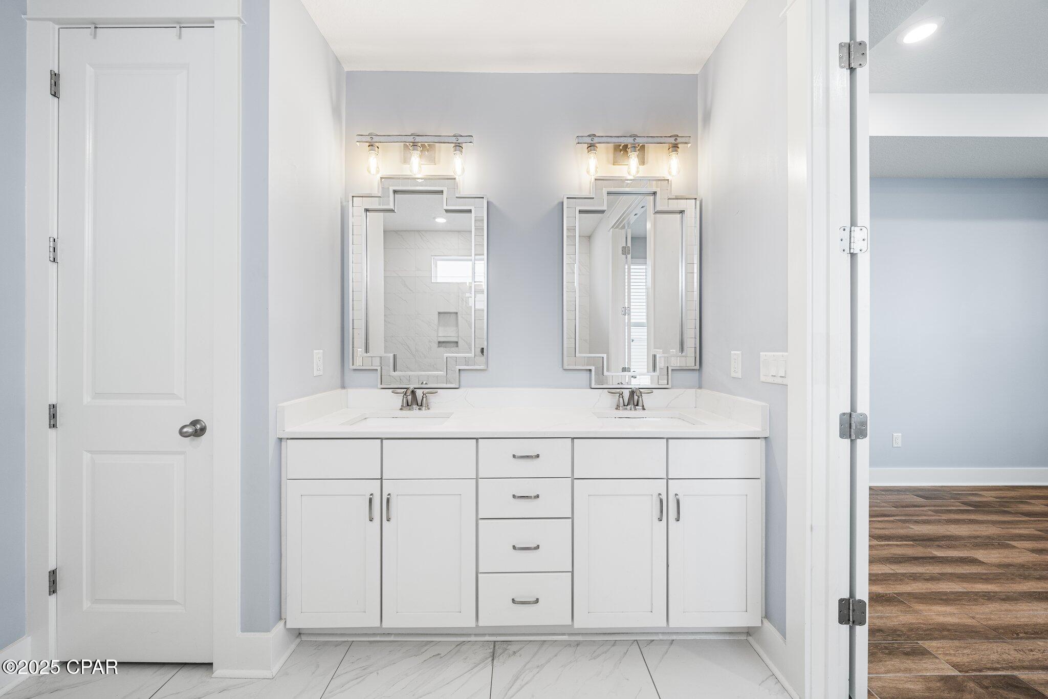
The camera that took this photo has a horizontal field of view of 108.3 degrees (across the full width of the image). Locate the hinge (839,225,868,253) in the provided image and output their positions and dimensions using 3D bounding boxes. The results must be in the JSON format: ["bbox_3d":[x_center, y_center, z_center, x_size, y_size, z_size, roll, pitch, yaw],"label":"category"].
[{"bbox_3d":[1.098,-0.365,1.262,0.093,0.089,0.015,0,0,0],"label":"hinge"}]

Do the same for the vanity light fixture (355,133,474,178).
[{"bbox_3d":[-0.550,-0.985,1.970,0.590,0.216,0.125,0,0,0],"label":"vanity light fixture"}]

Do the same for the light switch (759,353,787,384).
[{"bbox_3d":[0.950,0.071,1.447,0.011,0.118,0.162,0,0,0],"label":"light switch"}]

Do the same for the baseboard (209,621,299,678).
[{"bbox_3d":[-1.040,1.142,1.485,0.228,0.136,0.180,0,0,0],"label":"baseboard"}]

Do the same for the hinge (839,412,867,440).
[{"bbox_3d":[1.097,0.255,1.262,0.093,0.089,0.015,0,0,0],"label":"hinge"}]

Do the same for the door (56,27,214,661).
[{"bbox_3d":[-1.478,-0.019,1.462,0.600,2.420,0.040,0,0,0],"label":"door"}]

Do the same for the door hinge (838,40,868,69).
[{"bbox_3d":[1.096,-0.981,1.262,0.093,0.089,0.015,0,0,0],"label":"door hinge"}]

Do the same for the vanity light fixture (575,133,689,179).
[{"bbox_3d":[0.555,-0.983,1.970,0.590,0.216,0.125,0,0,0],"label":"vanity light fixture"}]

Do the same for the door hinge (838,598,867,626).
[{"bbox_3d":[1.095,0.874,1.262,0.093,0.089,0.015,0,0,0],"label":"door hinge"}]

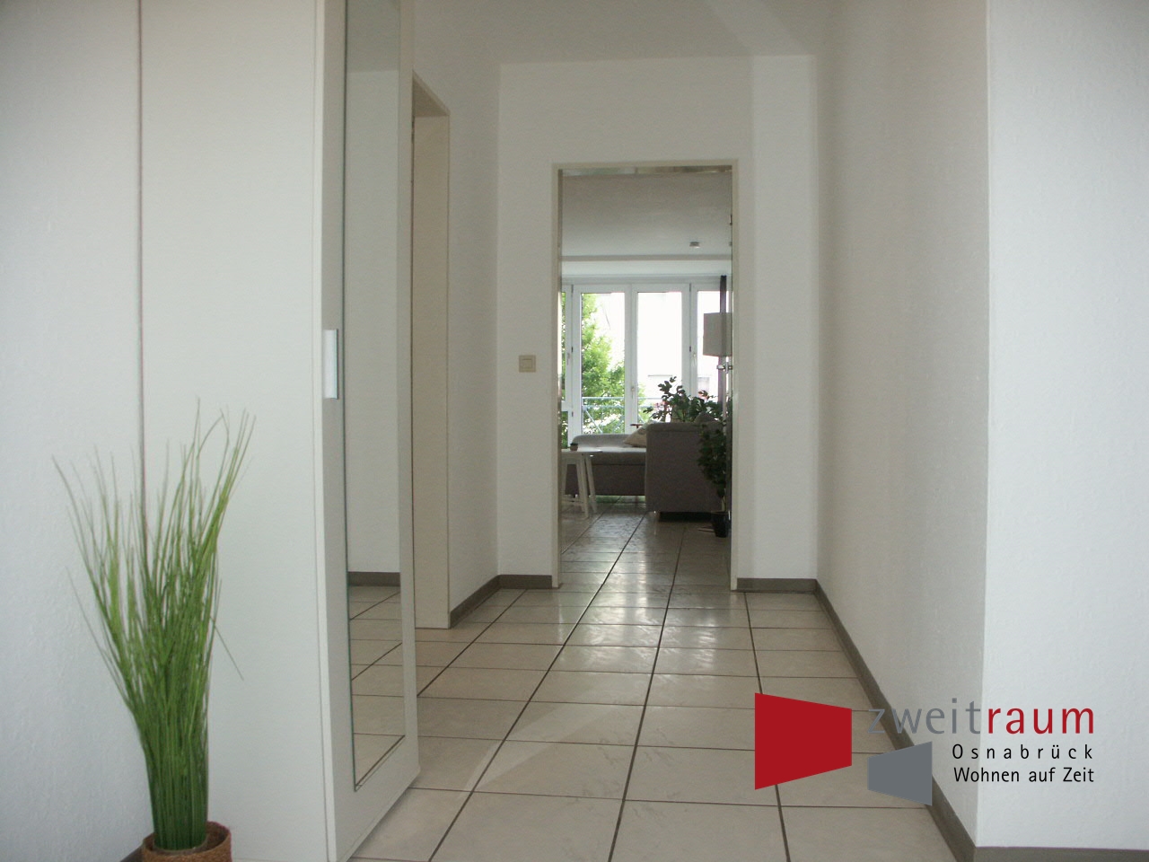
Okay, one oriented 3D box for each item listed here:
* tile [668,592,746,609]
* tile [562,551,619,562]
[{"bbox_3d":[0.588,0.764,4.120,0.333,0.010,0.326,0,1,8],"label":"tile"},{"bbox_3d":[0.085,0.724,5.301,0.333,0.010,0.327,0,1,8],"label":"tile"}]

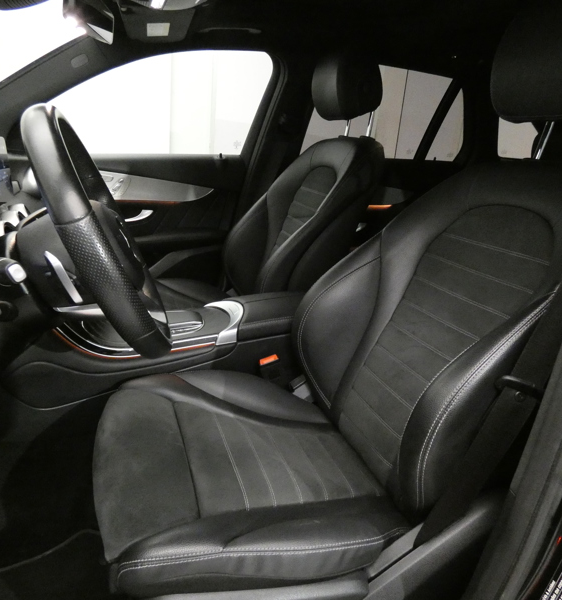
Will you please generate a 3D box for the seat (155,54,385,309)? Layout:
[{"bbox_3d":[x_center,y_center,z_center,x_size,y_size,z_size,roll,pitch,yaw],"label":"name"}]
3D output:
[{"bbox_3d":[-0.110,-0.270,1.450,0.850,0.990,0.540,-2,21,-20],"label":"seat"}]

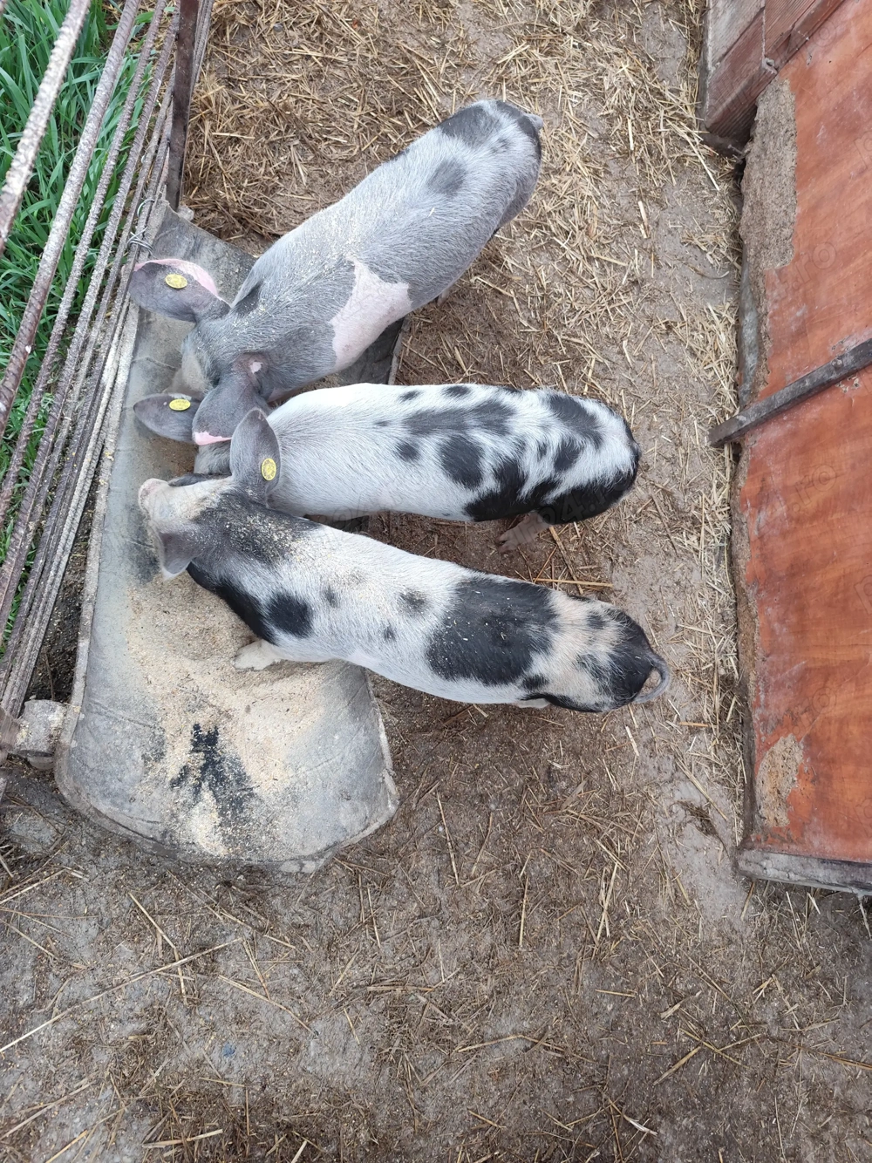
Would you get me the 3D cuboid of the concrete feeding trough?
[{"bbox_3d":[-0.305,-0.080,1.297,0.510,0.210,1.030,7,72,-18],"label":"concrete feeding trough"}]

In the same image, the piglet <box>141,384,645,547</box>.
[{"bbox_3d":[-0.051,-0.203,1.332,0.820,0.380,0.250,-3,76,-21],"label":"piglet"}]

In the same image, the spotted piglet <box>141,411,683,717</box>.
[{"bbox_3d":[-0.052,0.038,1.256,0.830,0.370,0.250,18,69,-15],"label":"spotted piglet"}]

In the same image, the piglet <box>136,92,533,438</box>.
[{"bbox_3d":[-0.128,-0.575,1.411,0.270,0.380,0.880,44,65,-4],"label":"piglet"}]

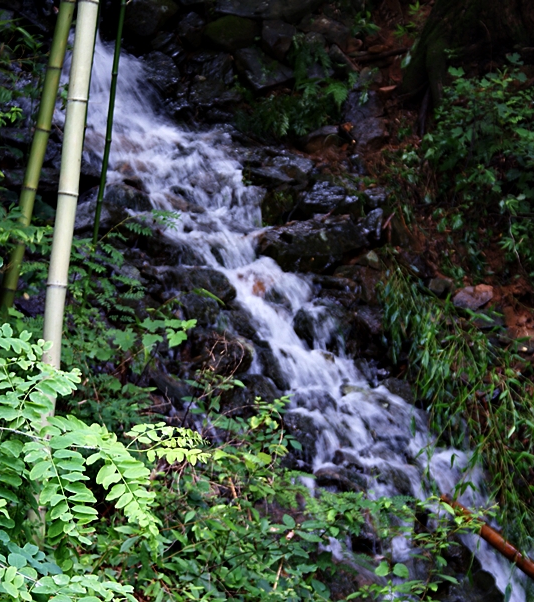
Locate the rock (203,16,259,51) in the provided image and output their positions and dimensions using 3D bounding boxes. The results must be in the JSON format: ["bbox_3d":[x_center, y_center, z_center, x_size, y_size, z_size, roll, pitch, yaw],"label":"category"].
[{"bbox_3d":[-0.203,-1.527,15.000,0.320,0.194,0.240,2,-2,0],"label":"rock"}]

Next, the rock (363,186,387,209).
[{"bbox_3d":[0.566,-0.540,13.700,0.125,0.115,0.113,2,-2,0],"label":"rock"}]

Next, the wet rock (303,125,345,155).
[{"bbox_3d":[0.303,-0.867,14.100,0.236,0.161,0.177,2,-2,0],"label":"wet rock"}]

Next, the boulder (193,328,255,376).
[{"bbox_3d":[-0.209,0.247,12.600,0.288,0.230,0.230,2,-2,0],"label":"boulder"}]

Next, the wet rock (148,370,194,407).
[{"bbox_3d":[-0.442,0.414,12.300,0.215,0.178,0.172,2,-2,0],"label":"wet rock"}]

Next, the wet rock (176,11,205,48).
[{"bbox_3d":[-0.434,-1.540,14.900,0.170,0.215,0.174,2,-2,0],"label":"wet rock"}]

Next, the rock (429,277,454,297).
[{"bbox_3d":[0.870,-0.072,13.100,0.120,0.100,0.108,2,-2,0],"label":"rock"}]

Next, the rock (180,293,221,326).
[{"bbox_3d":[-0.327,0.042,12.900,0.206,0.167,0.175,2,-2,0],"label":"rock"}]

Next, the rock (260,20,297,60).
[{"bbox_3d":[0.065,-1.483,14.900,0.193,0.238,0.194,2,-2,0],"label":"rock"}]

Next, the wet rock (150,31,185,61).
[{"bbox_3d":[-0.560,-1.433,14.800,0.203,0.158,0.172,2,-2,0],"label":"wet rock"}]

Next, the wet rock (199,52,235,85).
[{"bbox_3d":[-0.273,-1.283,14.500,0.199,0.177,0.169,2,-2,0],"label":"wet rock"}]

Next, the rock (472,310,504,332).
[{"bbox_3d":[1.079,0.095,12.800,0.146,0.097,0.124,2,-2,0],"label":"rock"}]

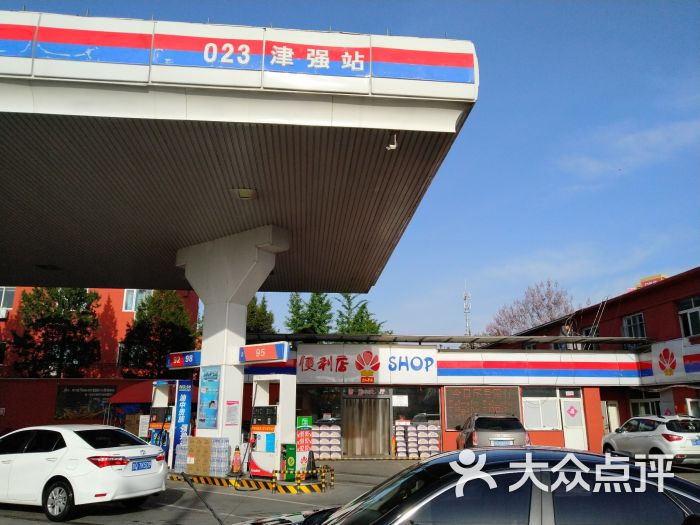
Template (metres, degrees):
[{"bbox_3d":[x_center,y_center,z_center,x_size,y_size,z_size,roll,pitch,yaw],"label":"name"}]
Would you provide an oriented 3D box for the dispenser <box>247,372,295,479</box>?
[{"bbox_3d":[-1.906,4.166,13.996,1.104,2.450,0.580,-11,-19,36],"label":"dispenser"}]

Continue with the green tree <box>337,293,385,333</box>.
[{"bbox_3d":[0.615,5.963,32.000,3.200,9.000,3.200,0,-16,1],"label":"green tree"}]

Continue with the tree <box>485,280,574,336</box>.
[{"bbox_3d":[12.701,6.766,38.001,6.600,10.800,6.200,-5,-16,18],"label":"tree"}]

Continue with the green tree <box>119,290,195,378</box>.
[{"bbox_3d":[-9.167,4.914,26.000,3.600,7.700,3.500,6,-16,-18],"label":"green tree"}]

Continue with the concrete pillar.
[{"bbox_3d":[-3.676,2.545,15.842,4.280,6.546,0.780,-11,-19,36],"label":"concrete pillar"}]

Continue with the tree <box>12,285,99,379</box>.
[{"bbox_3d":[-13.976,4.577,26.000,4.300,8.300,4.000,8,-18,-27],"label":"tree"}]

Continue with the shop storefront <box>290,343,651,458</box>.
[{"bbox_3d":[4.617,5.830,22.703,13.918,4.306,3.200,1,-16,-2],"label":"shop storefront"}]

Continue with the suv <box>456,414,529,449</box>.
[{"bbox_3d":[4.589,5.895,18.085,1.790,1.700,4.400,-1,-16,4],"label":"suv"}]

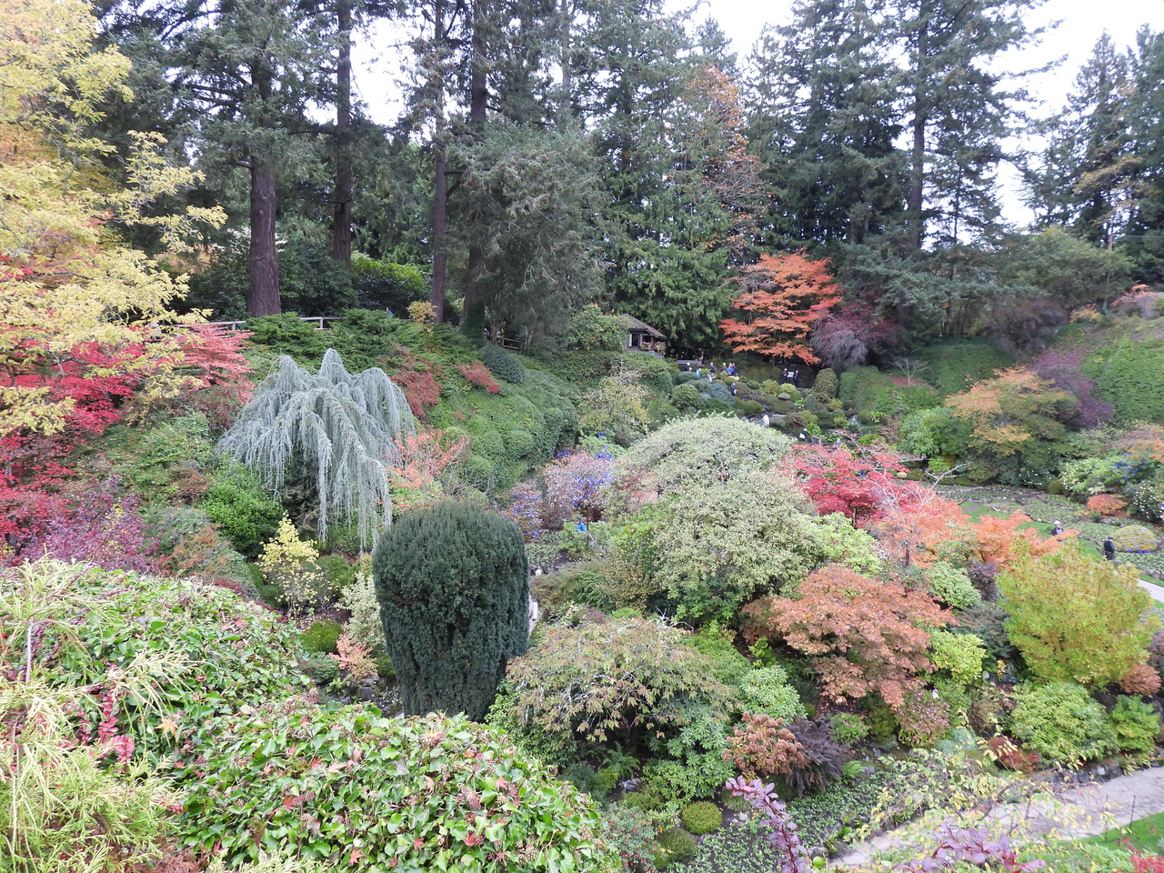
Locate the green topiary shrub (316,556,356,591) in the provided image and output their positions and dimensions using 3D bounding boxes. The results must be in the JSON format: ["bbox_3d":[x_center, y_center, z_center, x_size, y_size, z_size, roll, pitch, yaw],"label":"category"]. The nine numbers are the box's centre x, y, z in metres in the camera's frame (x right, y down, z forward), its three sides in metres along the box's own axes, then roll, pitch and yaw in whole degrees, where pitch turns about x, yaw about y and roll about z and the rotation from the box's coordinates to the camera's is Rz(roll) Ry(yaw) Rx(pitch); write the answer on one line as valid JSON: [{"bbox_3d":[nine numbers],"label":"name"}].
[{"bbox_3d":[-9.448,5.257,31.000,1.600,1.300,1.600,-1,4,-17],"label":"green topiary shrub"}]

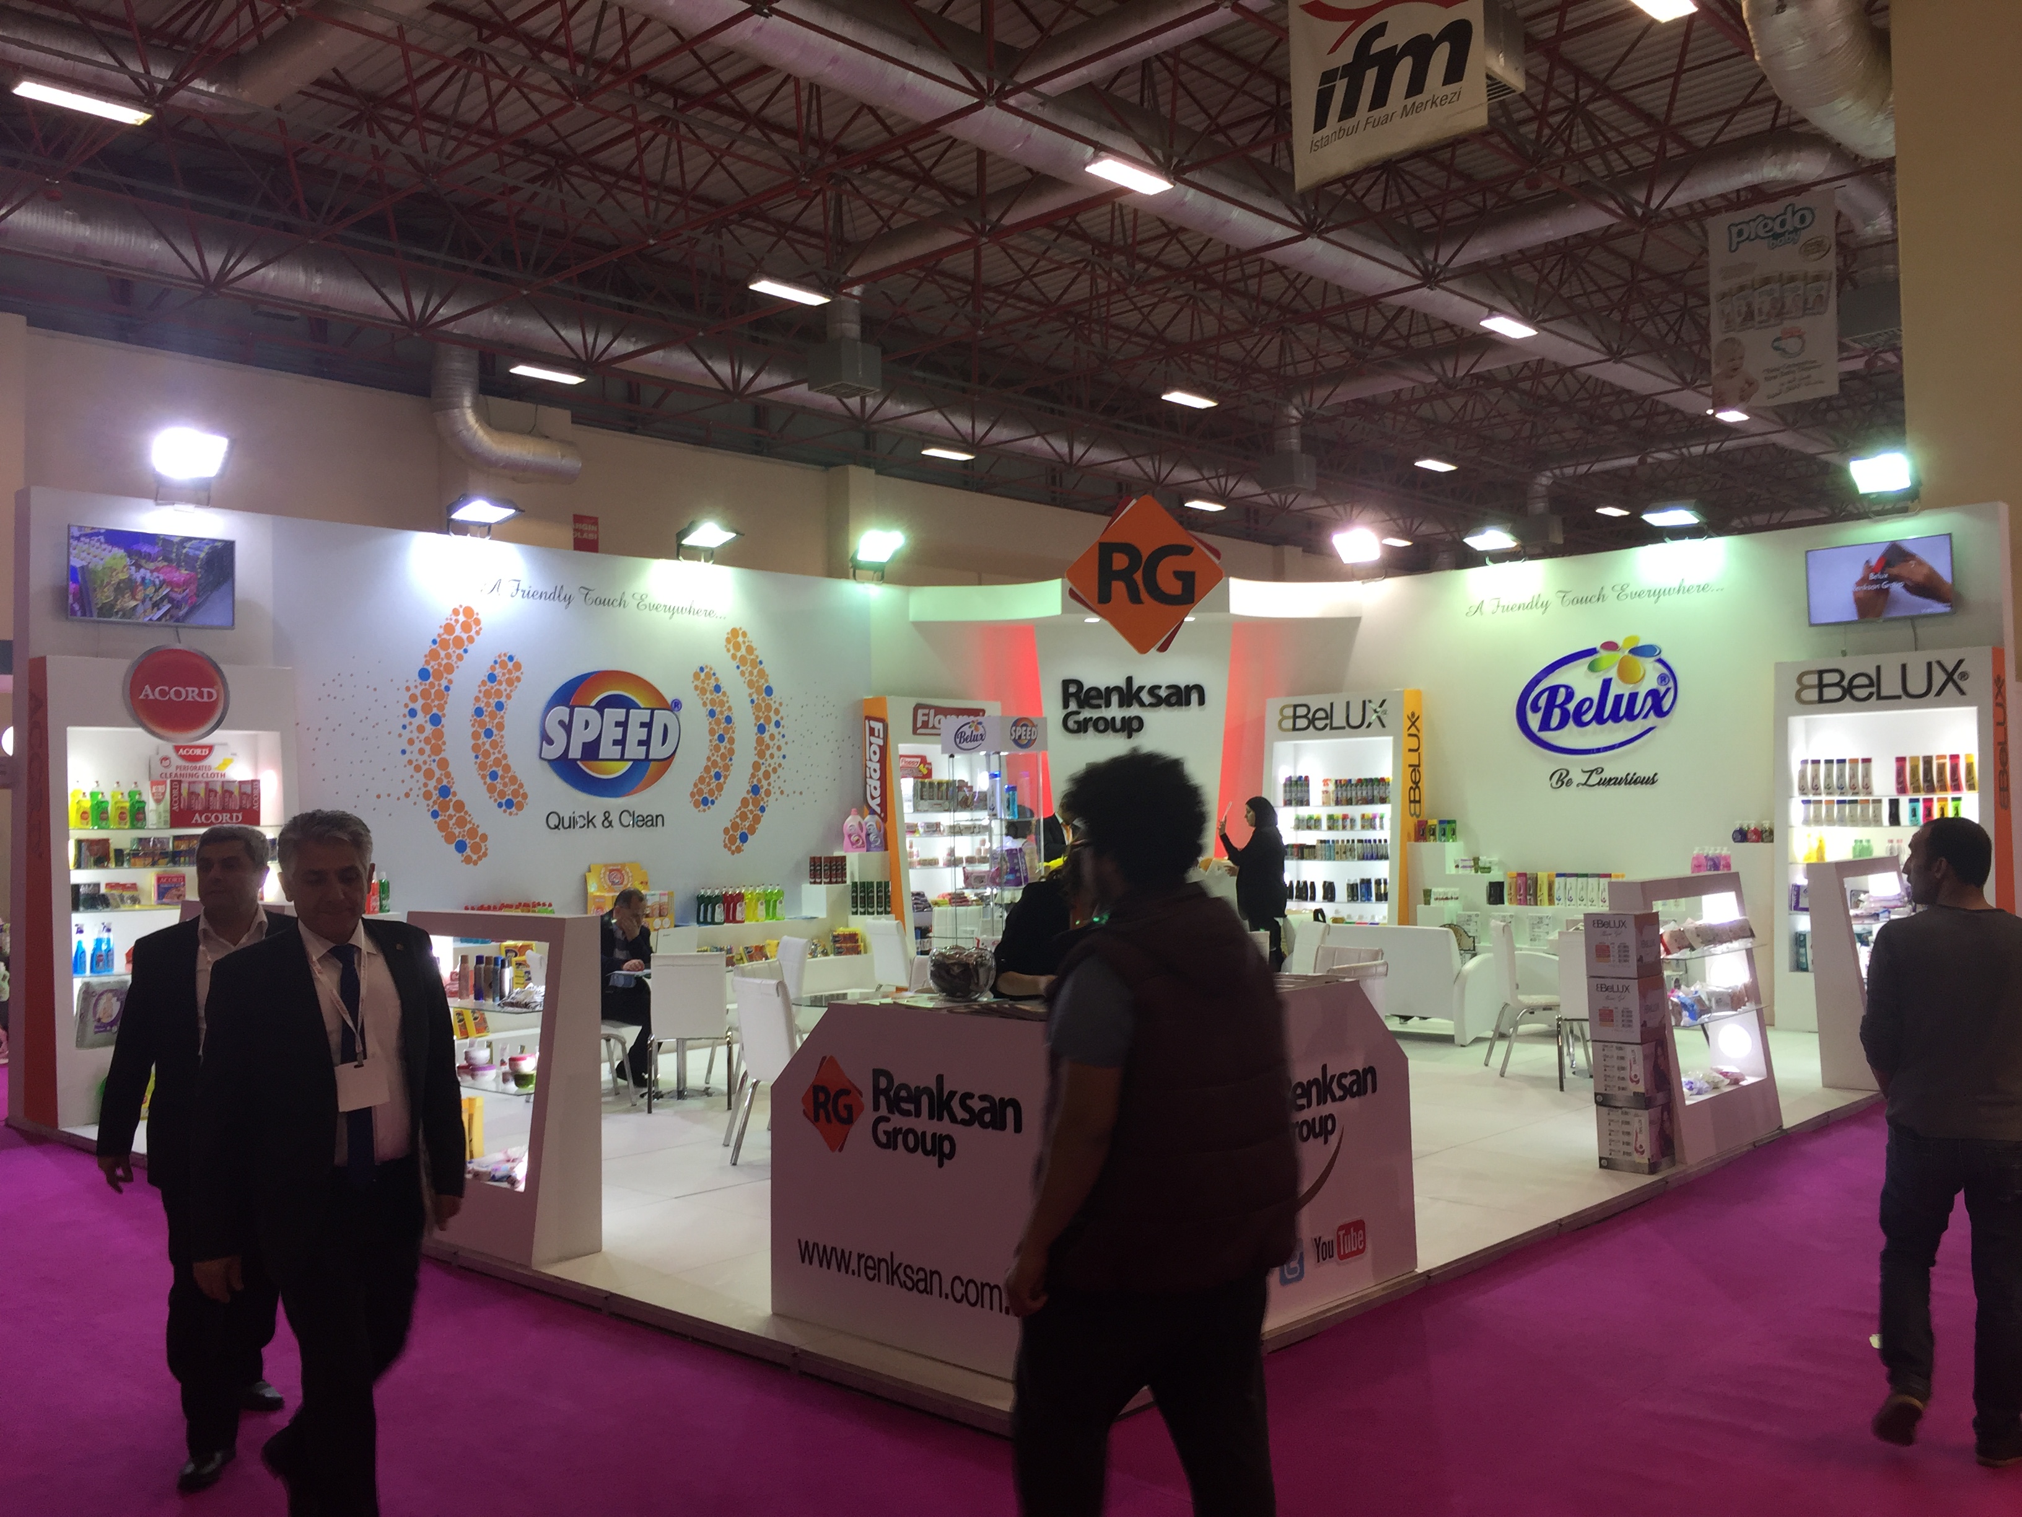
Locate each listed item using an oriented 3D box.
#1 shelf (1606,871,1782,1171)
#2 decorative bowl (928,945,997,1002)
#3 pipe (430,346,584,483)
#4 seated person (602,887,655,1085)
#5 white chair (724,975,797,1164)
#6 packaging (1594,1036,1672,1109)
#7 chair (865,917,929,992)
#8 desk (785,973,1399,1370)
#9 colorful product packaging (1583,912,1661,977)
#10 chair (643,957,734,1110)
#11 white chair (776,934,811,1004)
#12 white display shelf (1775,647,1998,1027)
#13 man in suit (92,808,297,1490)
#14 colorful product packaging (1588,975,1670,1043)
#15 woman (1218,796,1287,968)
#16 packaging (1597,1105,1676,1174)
[{"bbox_3d":[3.337,1.219,8.229,0.327,1.272,1.224,-4,-4,43],"label":"shelf"},{"bbox_3d":[-0.156,0.686,5.410,0.215,0.170,0.215,-1,-2,0],"label":"decorative bowl"},{"bbox_3d":[-8.743,-5.976,29.238,0.850,2.109,2.757,-3,-3,42],"label":"pipe"},{"bbox_3d":[-2.544,1.459,10.544,0.713,1.267,0.495,-2,-3,22],"label":"seated person"},{"bbox_3d":[-0.984,1.499,8.174,0.564,0.901,0.455,1,-3,-40],"label":"white chair"},{"bbox_3d":[2.815,1.415,7.660,0.223,0.290,0.257,-4,-4,43],"label":"packaging"},{"bbox_3d":[-0.733,1.712,12.920,0.564,0.901,0.455,1,-3,-40],"label":"chair"},{"bbox_3d":[0.307,1.292,5.787,1.395,1.050,1.759,-3,-3,42],"label":"desk"},{"bbox_3d":[2.782,0.846,7.685,0.232,0.283,0.255,-3,-3,44],"label":"colorful product packaging"},{"bbox_3d":[-1.898,1.607,10.094,0.465,0.906,0.554,-1,-3,-7],"label":"chair"},{"bbox_3d":[-1.562,1.586,10.526,0.570,0.920,0.440,0,-2,-25],"label":"white chair"},{"bbox_3d":[6.286,0.592,12.134,1.430,2.670,0.660,-3,-3,42],"label":"white display shelf"},{"bbox_3d":[-2.138,1.033,4.613,0.604,1.703,0.594,-1,-3,-5],"label":"man in suit"},{"bbox_3d":[2.788,1.127,7.651,0.250,0.284,0.234,1,-3,-44],"label":"colorful product packaging"},{"bbox_3d":[1.837,1.183,12.791,0.520,1.740,0.460,-1,-2,-3],"label":"woman"},{"bbox_3d":[2.822,1.700,7.647,0.223,0.283,0.257,-4,-4,43],"label":"packaging"}]

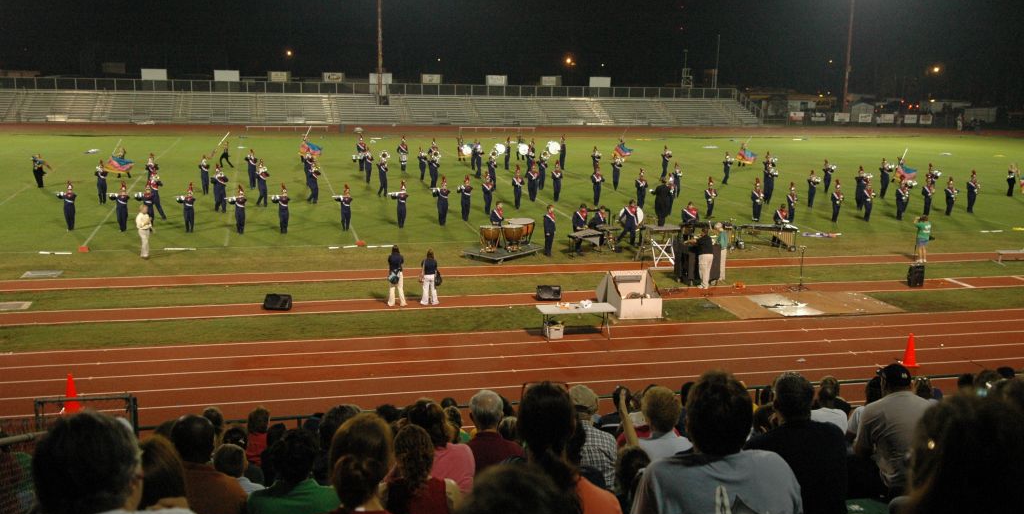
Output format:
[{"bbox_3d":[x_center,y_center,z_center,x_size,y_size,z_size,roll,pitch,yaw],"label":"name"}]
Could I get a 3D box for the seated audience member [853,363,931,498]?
[{"bbox_3d":[2.416,1.259,6.448,0.540,1.250,0.820,1,12,-3],"label":"seated audience member"}]

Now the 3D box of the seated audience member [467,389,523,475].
[{"bbox_3d":[-0.183,1.329,5.796,0.500,1.250,0.780,0,12,-9],"label":"seated audience member"}]

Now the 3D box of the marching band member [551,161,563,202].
[{"bbox_3d":[2.071,-3.494,44.517,0.520,1.881,0.420,-1,12,-15],"label":"marching band member"}]

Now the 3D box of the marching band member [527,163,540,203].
[{"bbox_3d":[0.991,-3.460,44.540,0.550,1.844,0.450,-1,12,-14],"label":"marching band member"}]

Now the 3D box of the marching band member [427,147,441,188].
[{"bbox_3d":[-3.847,-4.376,47.550,0.650,1.925,0.650,-1,11,-14],"label":"marching band member"}]

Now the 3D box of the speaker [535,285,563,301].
[{"bbox_3d":[1.094,1.025,27.785,0.670,0.380,0.430,0,12,-8],"label":"speaker"}]

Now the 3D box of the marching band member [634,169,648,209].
[{"bbox_3d":[5.830,-3.048,43.245,0.560,1.786,0.480,0,11,-8],"label":"marching band member"}]

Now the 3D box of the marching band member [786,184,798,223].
[{"bbox_3d":[11.932,-2.288,40.965,0.430,1.760,0.390,-3,13,-20],"label":"marching band member"}]

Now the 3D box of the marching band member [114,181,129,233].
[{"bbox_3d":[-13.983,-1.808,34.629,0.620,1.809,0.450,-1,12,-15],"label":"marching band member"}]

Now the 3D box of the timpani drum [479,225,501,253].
[{"bbox_3d":[-0.775,-0.679,33.021,0.710,0.830,0.710,-1,13,-14],"label":"timpani drum"}]

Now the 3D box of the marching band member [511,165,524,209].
[{"bbox_3d":[0.264,-3.078,42.472,0.530,1.955,0.440,-1,12,-14],"label":"marching band member"}]

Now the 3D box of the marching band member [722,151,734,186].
[{"bbox_3d":[11.714,-4.784,52.240,0.500,1.730,0.530,-5,13,-30],"label":"marching band member"}]

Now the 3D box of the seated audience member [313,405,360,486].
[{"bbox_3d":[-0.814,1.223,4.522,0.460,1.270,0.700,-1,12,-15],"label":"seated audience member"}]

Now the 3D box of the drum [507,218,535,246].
[{"bbox_3d":[0.328,-0.779,32.766,0.880,0.850,0.880,-1,12,-14],"label":"drum"}]

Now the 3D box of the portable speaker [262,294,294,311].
[{"bbox_3d":[-6.196,1.167,25.547,0.700,0.380,0.400,-1,12,-14],"label":"portable speaker"}]

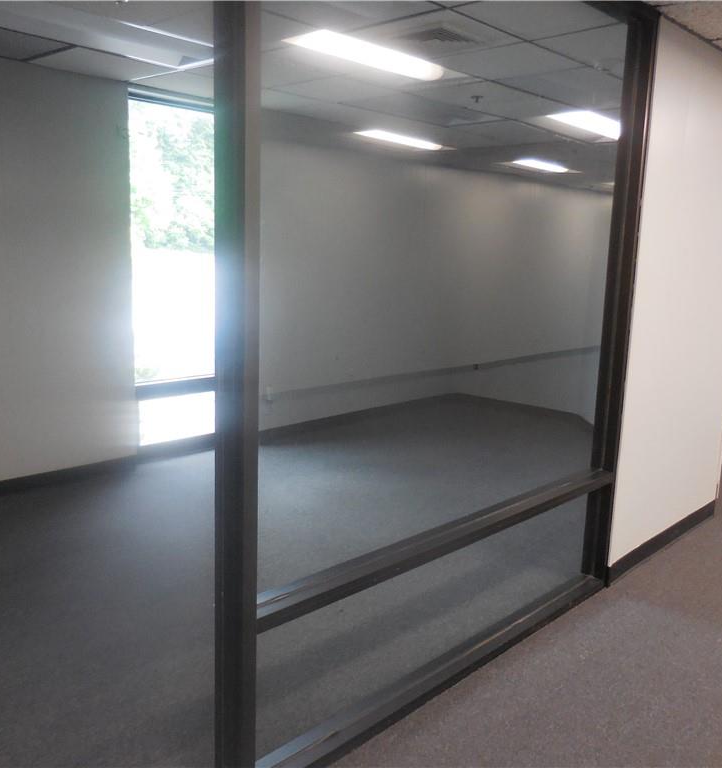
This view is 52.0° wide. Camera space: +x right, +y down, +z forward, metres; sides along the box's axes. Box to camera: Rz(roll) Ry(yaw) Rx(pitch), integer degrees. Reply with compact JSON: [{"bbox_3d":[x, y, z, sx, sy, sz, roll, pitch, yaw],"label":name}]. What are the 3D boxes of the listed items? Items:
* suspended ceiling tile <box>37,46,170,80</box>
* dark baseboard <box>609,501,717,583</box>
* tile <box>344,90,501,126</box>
[{"bbox_3d":[-1.415,-1.764,4.070,0.561,0.020,0.610,12,15,42],"label":"suspended ceiling tile"},{"bbox_3d":[1.593,0.791,3.817,0.012,0.100,1.330,12,15,42],"label":"dark baseboard"},{"bbox_3d":[0.476,-1.918,5.210,0.610,0.020,1.219,12,15,42],"label":"tile"}]

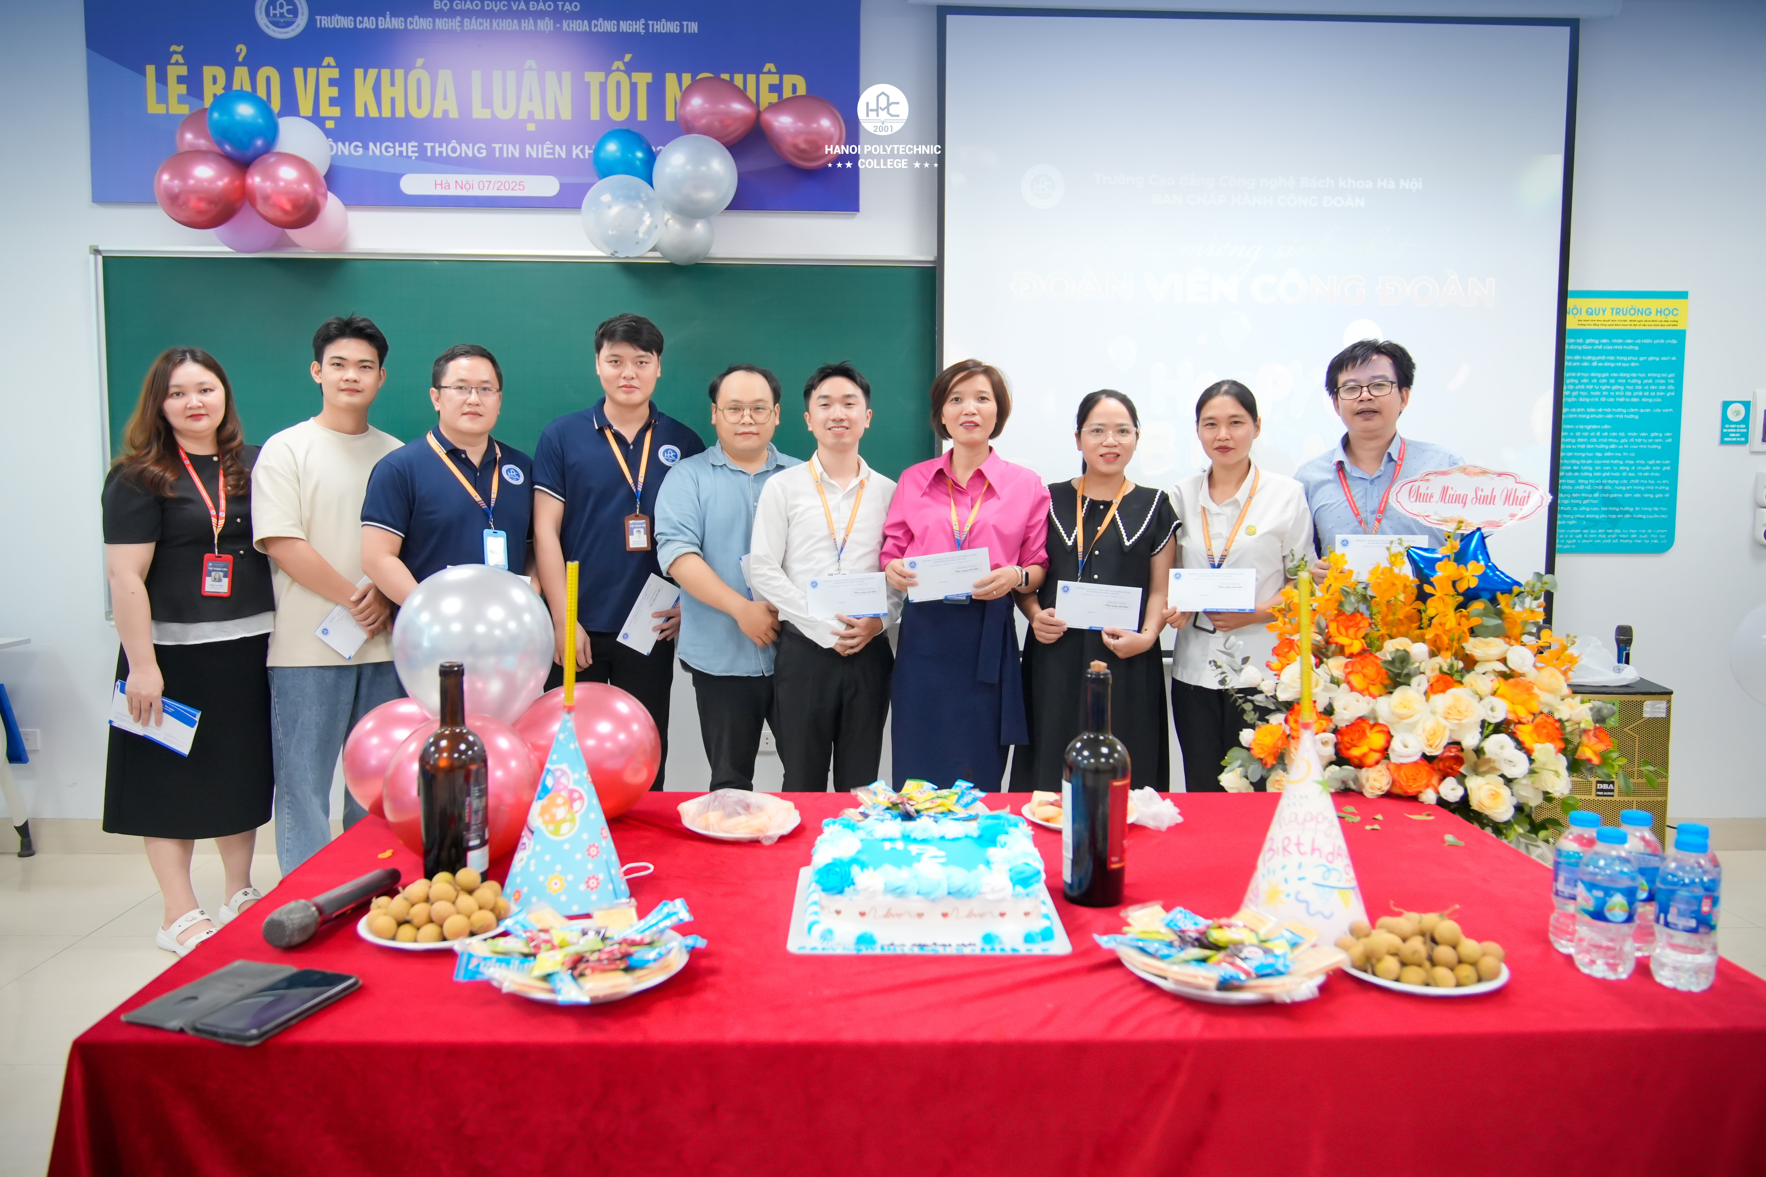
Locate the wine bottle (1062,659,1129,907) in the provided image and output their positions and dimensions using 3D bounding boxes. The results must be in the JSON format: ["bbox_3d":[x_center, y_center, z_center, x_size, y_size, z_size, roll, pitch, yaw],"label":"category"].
[{"bbox_3d":[0.262,0.233,1.490,0.079,0.295,0.079,1,5,10],"label":"wine bottle"}]

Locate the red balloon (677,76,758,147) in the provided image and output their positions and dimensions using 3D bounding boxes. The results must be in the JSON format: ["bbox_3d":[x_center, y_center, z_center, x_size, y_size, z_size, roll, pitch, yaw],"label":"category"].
[{"bbox_3d":[-0.525,-1.514,3.892,0.257,0.202,0.208,0,5,0],"label":"red balloon"}]

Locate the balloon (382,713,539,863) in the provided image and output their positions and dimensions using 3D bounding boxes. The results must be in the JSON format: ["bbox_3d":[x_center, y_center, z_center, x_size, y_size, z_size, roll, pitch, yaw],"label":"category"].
[{"bbox_3d":[-0.618,0.292,1.804,0.219,0.218,0.218,0,5,0],"label":"balloon"}]

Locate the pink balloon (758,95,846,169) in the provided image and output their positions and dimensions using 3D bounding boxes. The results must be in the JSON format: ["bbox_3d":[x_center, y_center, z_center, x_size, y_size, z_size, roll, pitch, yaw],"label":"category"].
[{"bbox_3d":[-0.258,-1.458,3.923,0.282,0.226,0.232,0,5,0],"label":"pink balloon"}]

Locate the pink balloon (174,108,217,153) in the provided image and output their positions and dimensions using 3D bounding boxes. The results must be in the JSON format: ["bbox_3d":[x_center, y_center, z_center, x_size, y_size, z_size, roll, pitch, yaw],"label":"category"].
[{"bbox_3d":[-2.130,-1.413,3.876,0.184,0.197,0.191,0,5,0],"label":"pink balloon"}]

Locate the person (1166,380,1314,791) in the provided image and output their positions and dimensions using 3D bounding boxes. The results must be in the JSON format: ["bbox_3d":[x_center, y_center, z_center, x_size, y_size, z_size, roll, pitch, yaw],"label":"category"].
[{"bbox_3d":[0.988,0.203,3.461,0.440,1.565,0.360,2,5,22],"label":"person"}]

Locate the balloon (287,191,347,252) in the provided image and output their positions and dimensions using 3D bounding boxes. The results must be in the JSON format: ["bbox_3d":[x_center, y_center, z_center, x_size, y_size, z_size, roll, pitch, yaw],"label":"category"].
[{"bbox_3d":[-1.844,-1.206,3.983,0.215,0.225,0.215,0,4,0],"label":"balloon"}]

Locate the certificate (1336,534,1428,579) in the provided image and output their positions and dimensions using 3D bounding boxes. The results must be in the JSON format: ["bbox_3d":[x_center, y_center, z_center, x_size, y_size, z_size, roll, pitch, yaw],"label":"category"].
[{"bbox_3d":[1.209,-0.072,2.970,0.224,0.117,0.004,1,4,9],"label":"certificate"}]

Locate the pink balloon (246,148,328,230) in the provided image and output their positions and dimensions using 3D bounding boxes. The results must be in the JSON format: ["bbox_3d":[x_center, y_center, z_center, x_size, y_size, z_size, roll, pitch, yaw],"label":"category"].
[{"bbox_3d":[-1.837,-1.230,3.779,0.229,0.231,0.230,0,5,0],"label":"pink balloon"}]

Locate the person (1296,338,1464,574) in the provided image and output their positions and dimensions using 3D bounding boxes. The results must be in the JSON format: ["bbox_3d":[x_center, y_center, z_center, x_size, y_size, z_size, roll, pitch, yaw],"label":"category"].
[{"bbox_3d":[1.373,0.152,3.446,0.500,1.676,0.380,3,6,28],"label":"person"}]

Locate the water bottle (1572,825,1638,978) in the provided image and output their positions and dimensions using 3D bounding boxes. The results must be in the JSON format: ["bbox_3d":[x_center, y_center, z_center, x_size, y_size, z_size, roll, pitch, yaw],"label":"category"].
[{"bbox_3d":[0.806,0.348,1.361,0.061,0.155,0.061,0,4,0],"label":"water bottle"}]

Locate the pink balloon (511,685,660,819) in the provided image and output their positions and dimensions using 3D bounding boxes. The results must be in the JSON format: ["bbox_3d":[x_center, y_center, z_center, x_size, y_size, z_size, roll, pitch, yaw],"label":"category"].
[{"bbox_3d":[-0.483,0.266,2.000,0.245,0.225,0.230,0,4,0],"label":"pink balloon"}]

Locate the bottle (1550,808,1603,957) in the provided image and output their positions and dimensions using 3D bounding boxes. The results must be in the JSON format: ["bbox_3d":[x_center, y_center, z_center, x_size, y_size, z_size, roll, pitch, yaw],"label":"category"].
[{"bbox_3d":[0.772,0.322,1.355,0.059,0.149,0.059,0,5,0],"label":"bottle"}]

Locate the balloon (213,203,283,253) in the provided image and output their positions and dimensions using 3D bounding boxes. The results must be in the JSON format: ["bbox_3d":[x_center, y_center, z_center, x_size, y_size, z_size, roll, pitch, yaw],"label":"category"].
[{"bbox_3d":[-2.058,-1.204,3.977,0.220,0.225,0.215,0,4,0],"label":"balloon"}]

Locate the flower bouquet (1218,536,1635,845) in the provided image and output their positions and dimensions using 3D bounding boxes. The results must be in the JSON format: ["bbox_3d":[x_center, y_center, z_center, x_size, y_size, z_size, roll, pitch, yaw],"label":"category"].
[{"bbox_3d":[1.090,0.208,2.509,0.788,0.630,0.550,1,5,12],"label":"flower bouquet"}]

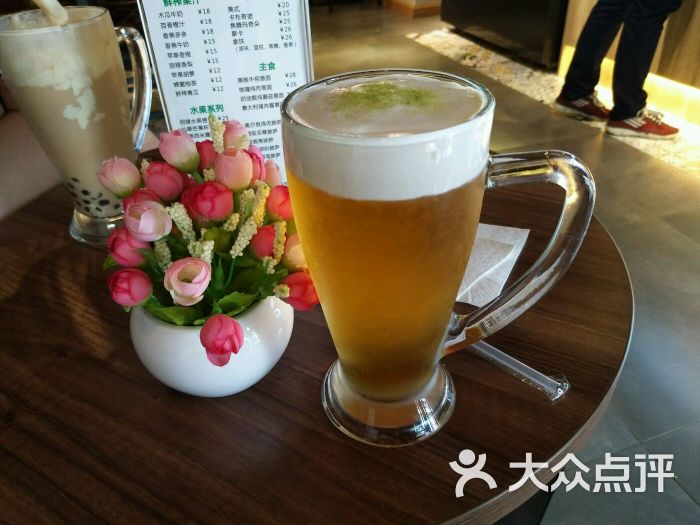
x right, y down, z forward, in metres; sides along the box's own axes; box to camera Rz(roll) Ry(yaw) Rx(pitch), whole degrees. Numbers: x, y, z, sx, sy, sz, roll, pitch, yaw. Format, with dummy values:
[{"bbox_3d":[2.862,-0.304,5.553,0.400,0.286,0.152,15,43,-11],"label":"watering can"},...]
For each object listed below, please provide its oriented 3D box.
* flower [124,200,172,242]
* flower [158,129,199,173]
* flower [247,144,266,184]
[{"bbox_3d":[-0.106,-0.022,0.277,0.024,0.021,0.023,-25,34,0],"label":"flower"},{"bbox_3d":[-0.093,-0.061,0.286,0.021,0.025,0.021,-28,24,0],"label":"flower"},{"bbox_3d":[-0.058,-0.056,0.305,0.021,0.023,0.022,29,11,36],"label":"flower"}]

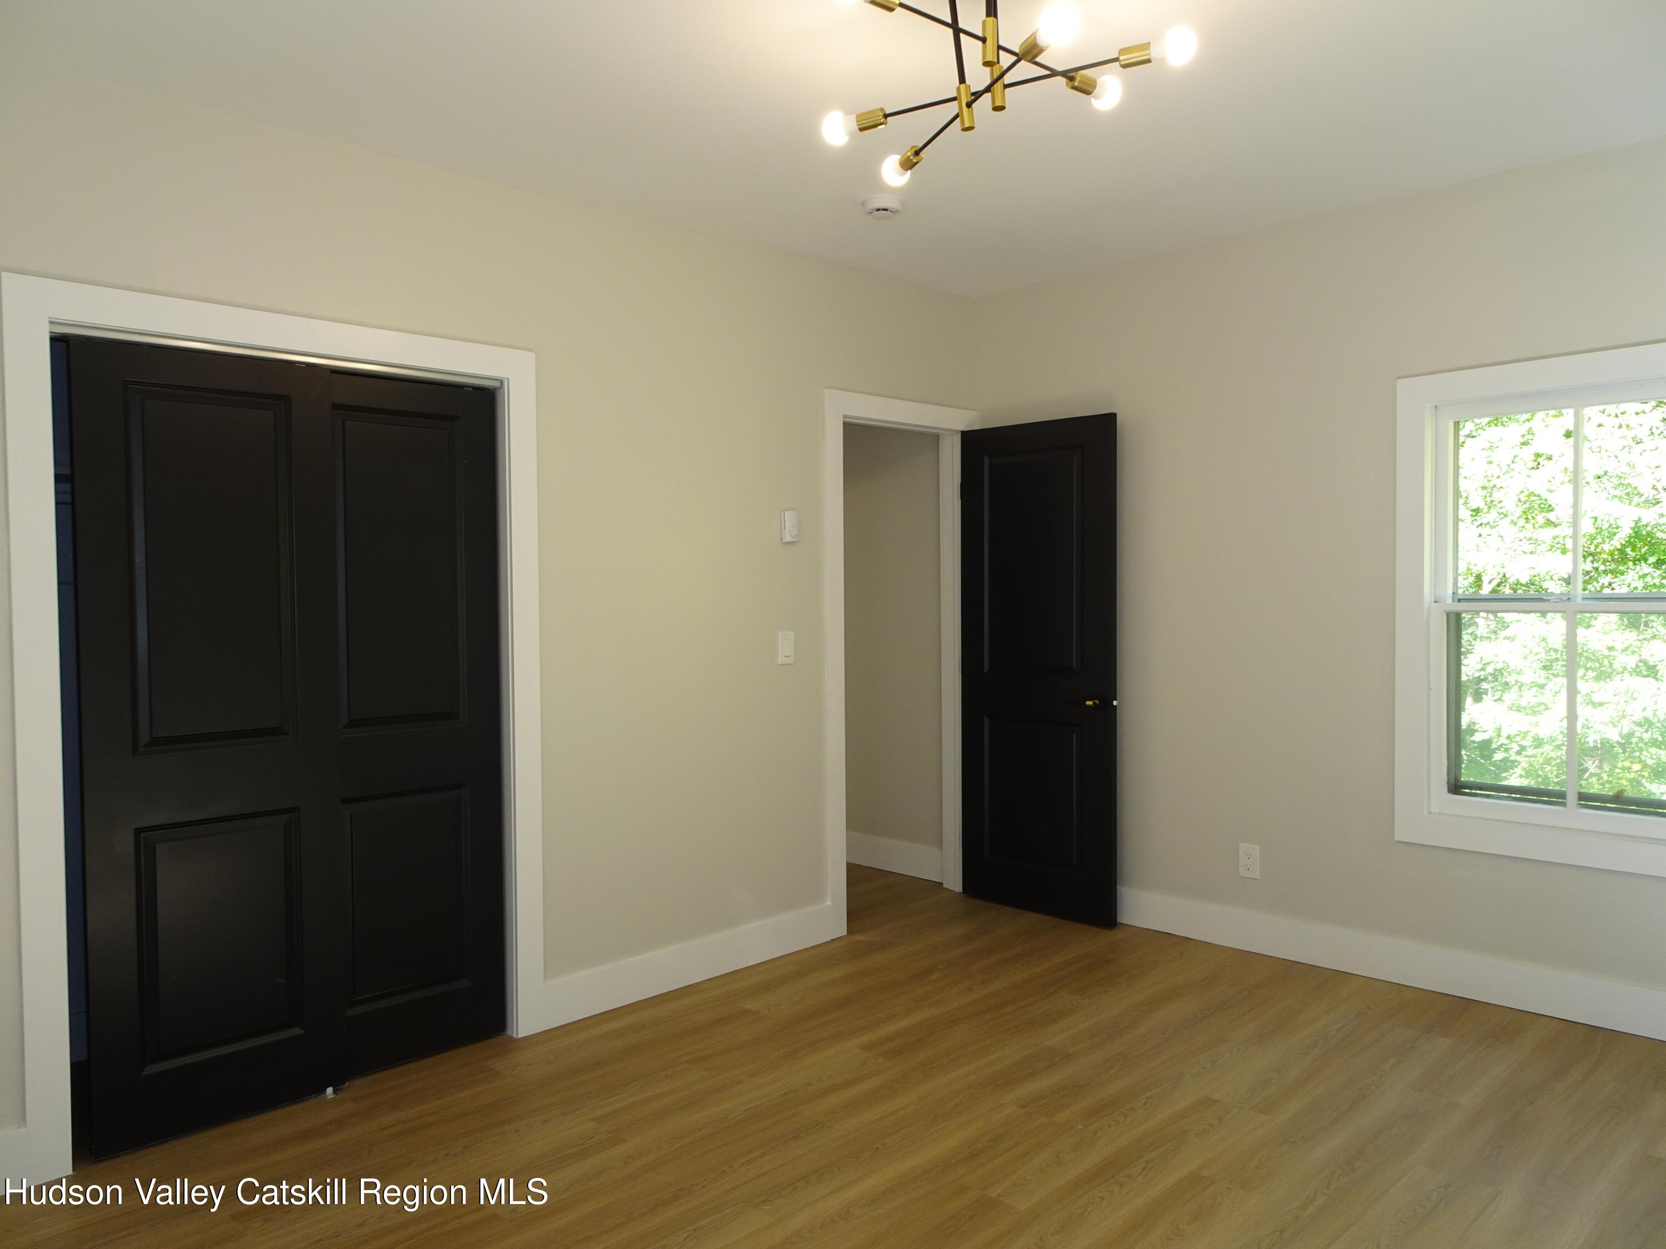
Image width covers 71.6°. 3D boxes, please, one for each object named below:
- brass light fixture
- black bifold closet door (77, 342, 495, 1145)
[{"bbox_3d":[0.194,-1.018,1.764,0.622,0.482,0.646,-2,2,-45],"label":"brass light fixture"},{"bbox_3d":[-1.411,0.274,3.152,1.111,1.980,0.087,-2,2,-45],"label":"black bifold closet door"}]

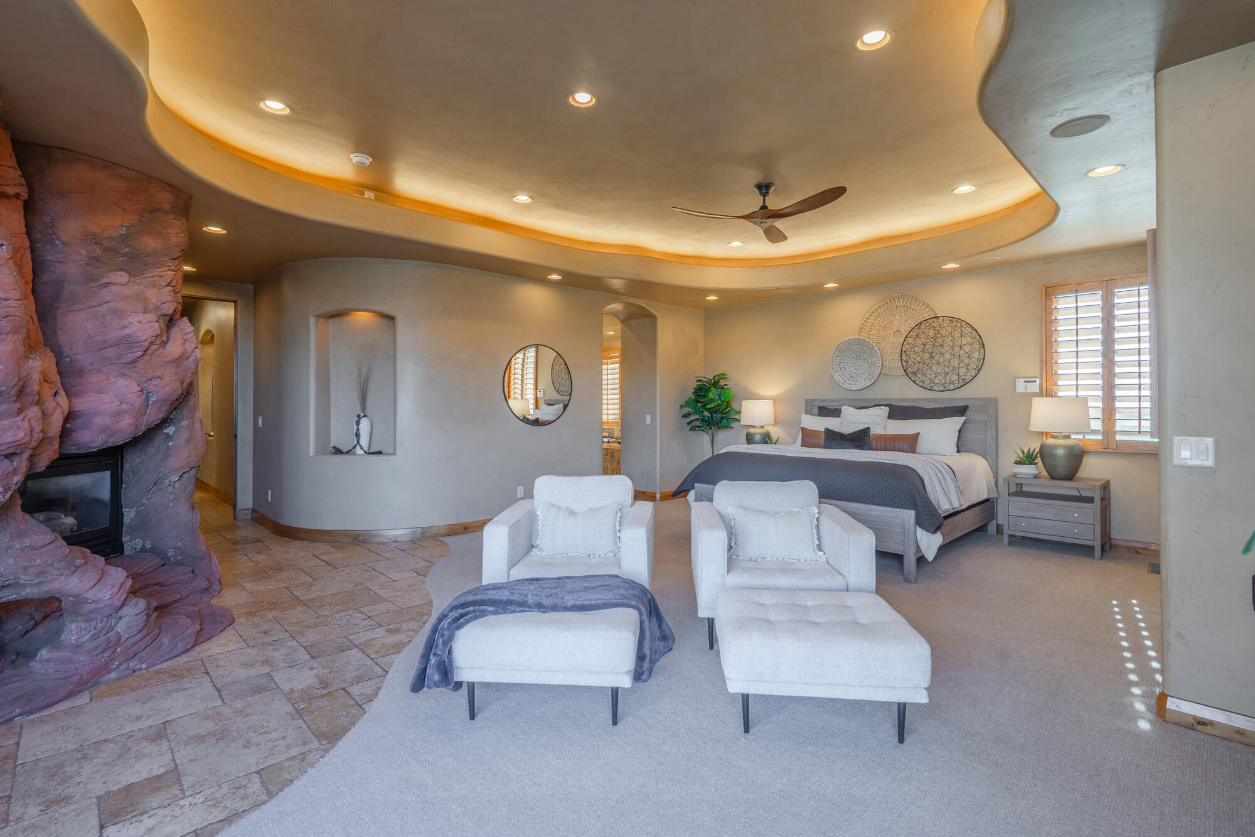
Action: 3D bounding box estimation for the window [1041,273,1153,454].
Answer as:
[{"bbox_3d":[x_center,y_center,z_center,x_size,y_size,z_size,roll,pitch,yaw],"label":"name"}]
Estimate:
[{"bbox_3d":[4.246,-0.469,4.941,0.070,1.540,0.900,-1,1,-43],"label":"window"}]

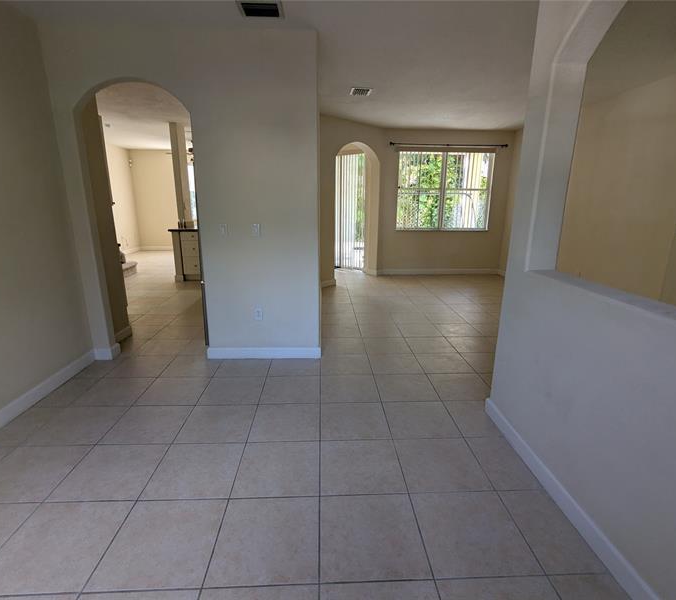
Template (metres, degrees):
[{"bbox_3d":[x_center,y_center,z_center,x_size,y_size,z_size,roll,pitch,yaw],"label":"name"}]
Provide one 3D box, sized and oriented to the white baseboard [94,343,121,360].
[{"bbox_3d":[-2.224,0.489,3.592,0.175,0.120,0.199,0,15,-2],"label":"white baseboard"}]

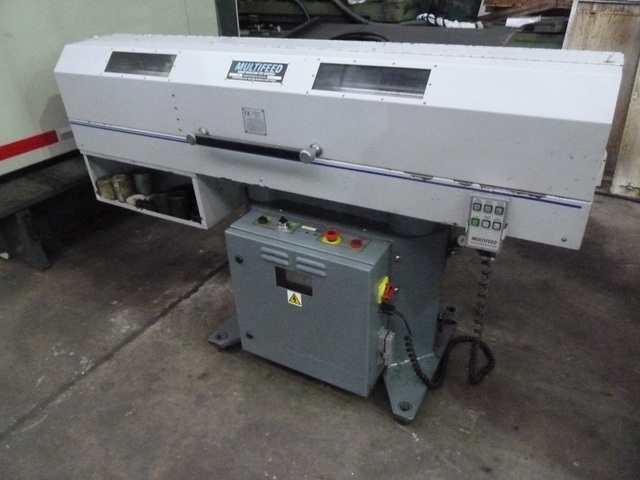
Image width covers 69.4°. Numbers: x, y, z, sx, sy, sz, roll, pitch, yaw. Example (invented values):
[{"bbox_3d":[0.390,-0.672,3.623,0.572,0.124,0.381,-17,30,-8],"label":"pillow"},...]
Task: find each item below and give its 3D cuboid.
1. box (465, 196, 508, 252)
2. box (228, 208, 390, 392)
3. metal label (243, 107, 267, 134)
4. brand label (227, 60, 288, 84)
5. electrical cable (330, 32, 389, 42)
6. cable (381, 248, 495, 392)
[{"bbox_3d":[0.417,-0.048,1.147,0.082,0.140,0.045,13,34,24],"label":"box"},{"bbox_3d":[-0.038,0.210,1.562,0.505,0.516,0.153,14,34,25],"label":"box"},{"bbox_3d":[-0.195,-0.351,1.374,0.077,0.073,0.004,13,34,24],"label":"metal label"},{"bbox_3d":[-0.183,-0.485,1.337,0.194,0.063,0.004,13,-8,24],"label":"brand label"},{"bbox_3d":[0.239,-1.218,2.800,0.400,0.060,0.380,14,34,25],"label":"electrical cable"},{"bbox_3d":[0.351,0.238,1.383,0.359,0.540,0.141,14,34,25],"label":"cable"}]

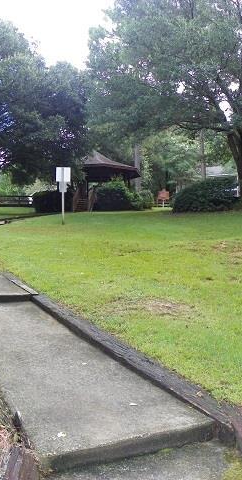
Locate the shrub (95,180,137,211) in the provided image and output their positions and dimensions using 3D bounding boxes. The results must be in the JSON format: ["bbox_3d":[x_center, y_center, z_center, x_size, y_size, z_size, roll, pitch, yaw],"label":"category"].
[{"bbox_3d":[-0.295,-2.896,31.500,2.600,2.000,2.200,0,4,0],"label":"shrub"}]

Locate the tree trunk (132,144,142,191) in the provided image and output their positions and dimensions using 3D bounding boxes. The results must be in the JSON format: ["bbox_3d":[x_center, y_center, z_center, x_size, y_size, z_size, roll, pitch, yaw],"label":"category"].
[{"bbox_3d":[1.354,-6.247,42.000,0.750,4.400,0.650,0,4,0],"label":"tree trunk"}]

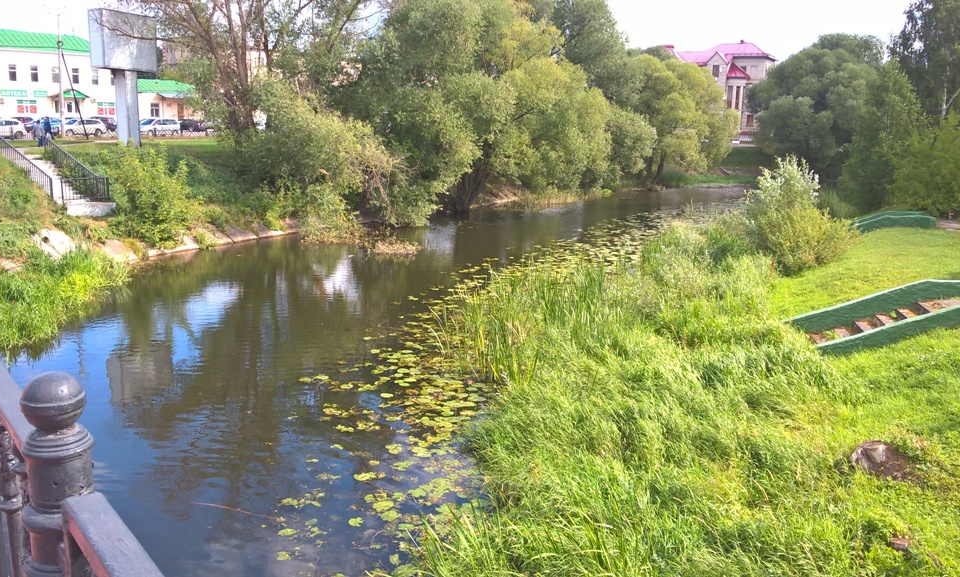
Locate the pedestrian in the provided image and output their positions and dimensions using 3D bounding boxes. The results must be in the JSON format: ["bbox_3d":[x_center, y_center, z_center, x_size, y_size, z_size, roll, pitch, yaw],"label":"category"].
[{"bbox_3d":[-27.708,-9.726,51.200,0.520,1.680,0.380,-5,14,-30],"label":"pedestrian"}]

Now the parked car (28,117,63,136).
[{"bbox_3d":[-41.473,-15.465,77.840,4.200,1.580,1.780,-5,13,-27],"label":"parked car"}]

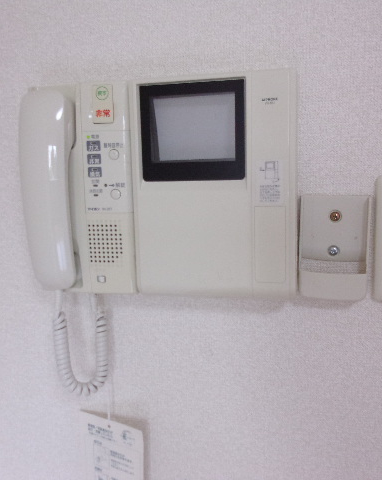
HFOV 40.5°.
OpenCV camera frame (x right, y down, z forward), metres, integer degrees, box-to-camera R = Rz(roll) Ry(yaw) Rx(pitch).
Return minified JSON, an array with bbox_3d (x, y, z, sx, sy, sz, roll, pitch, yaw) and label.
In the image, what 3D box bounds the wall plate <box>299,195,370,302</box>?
[{"bbox_3d":[0.133,0.007,0.480,0.062,0.098,0.020,0,7,12],"label":"wall plate"}]

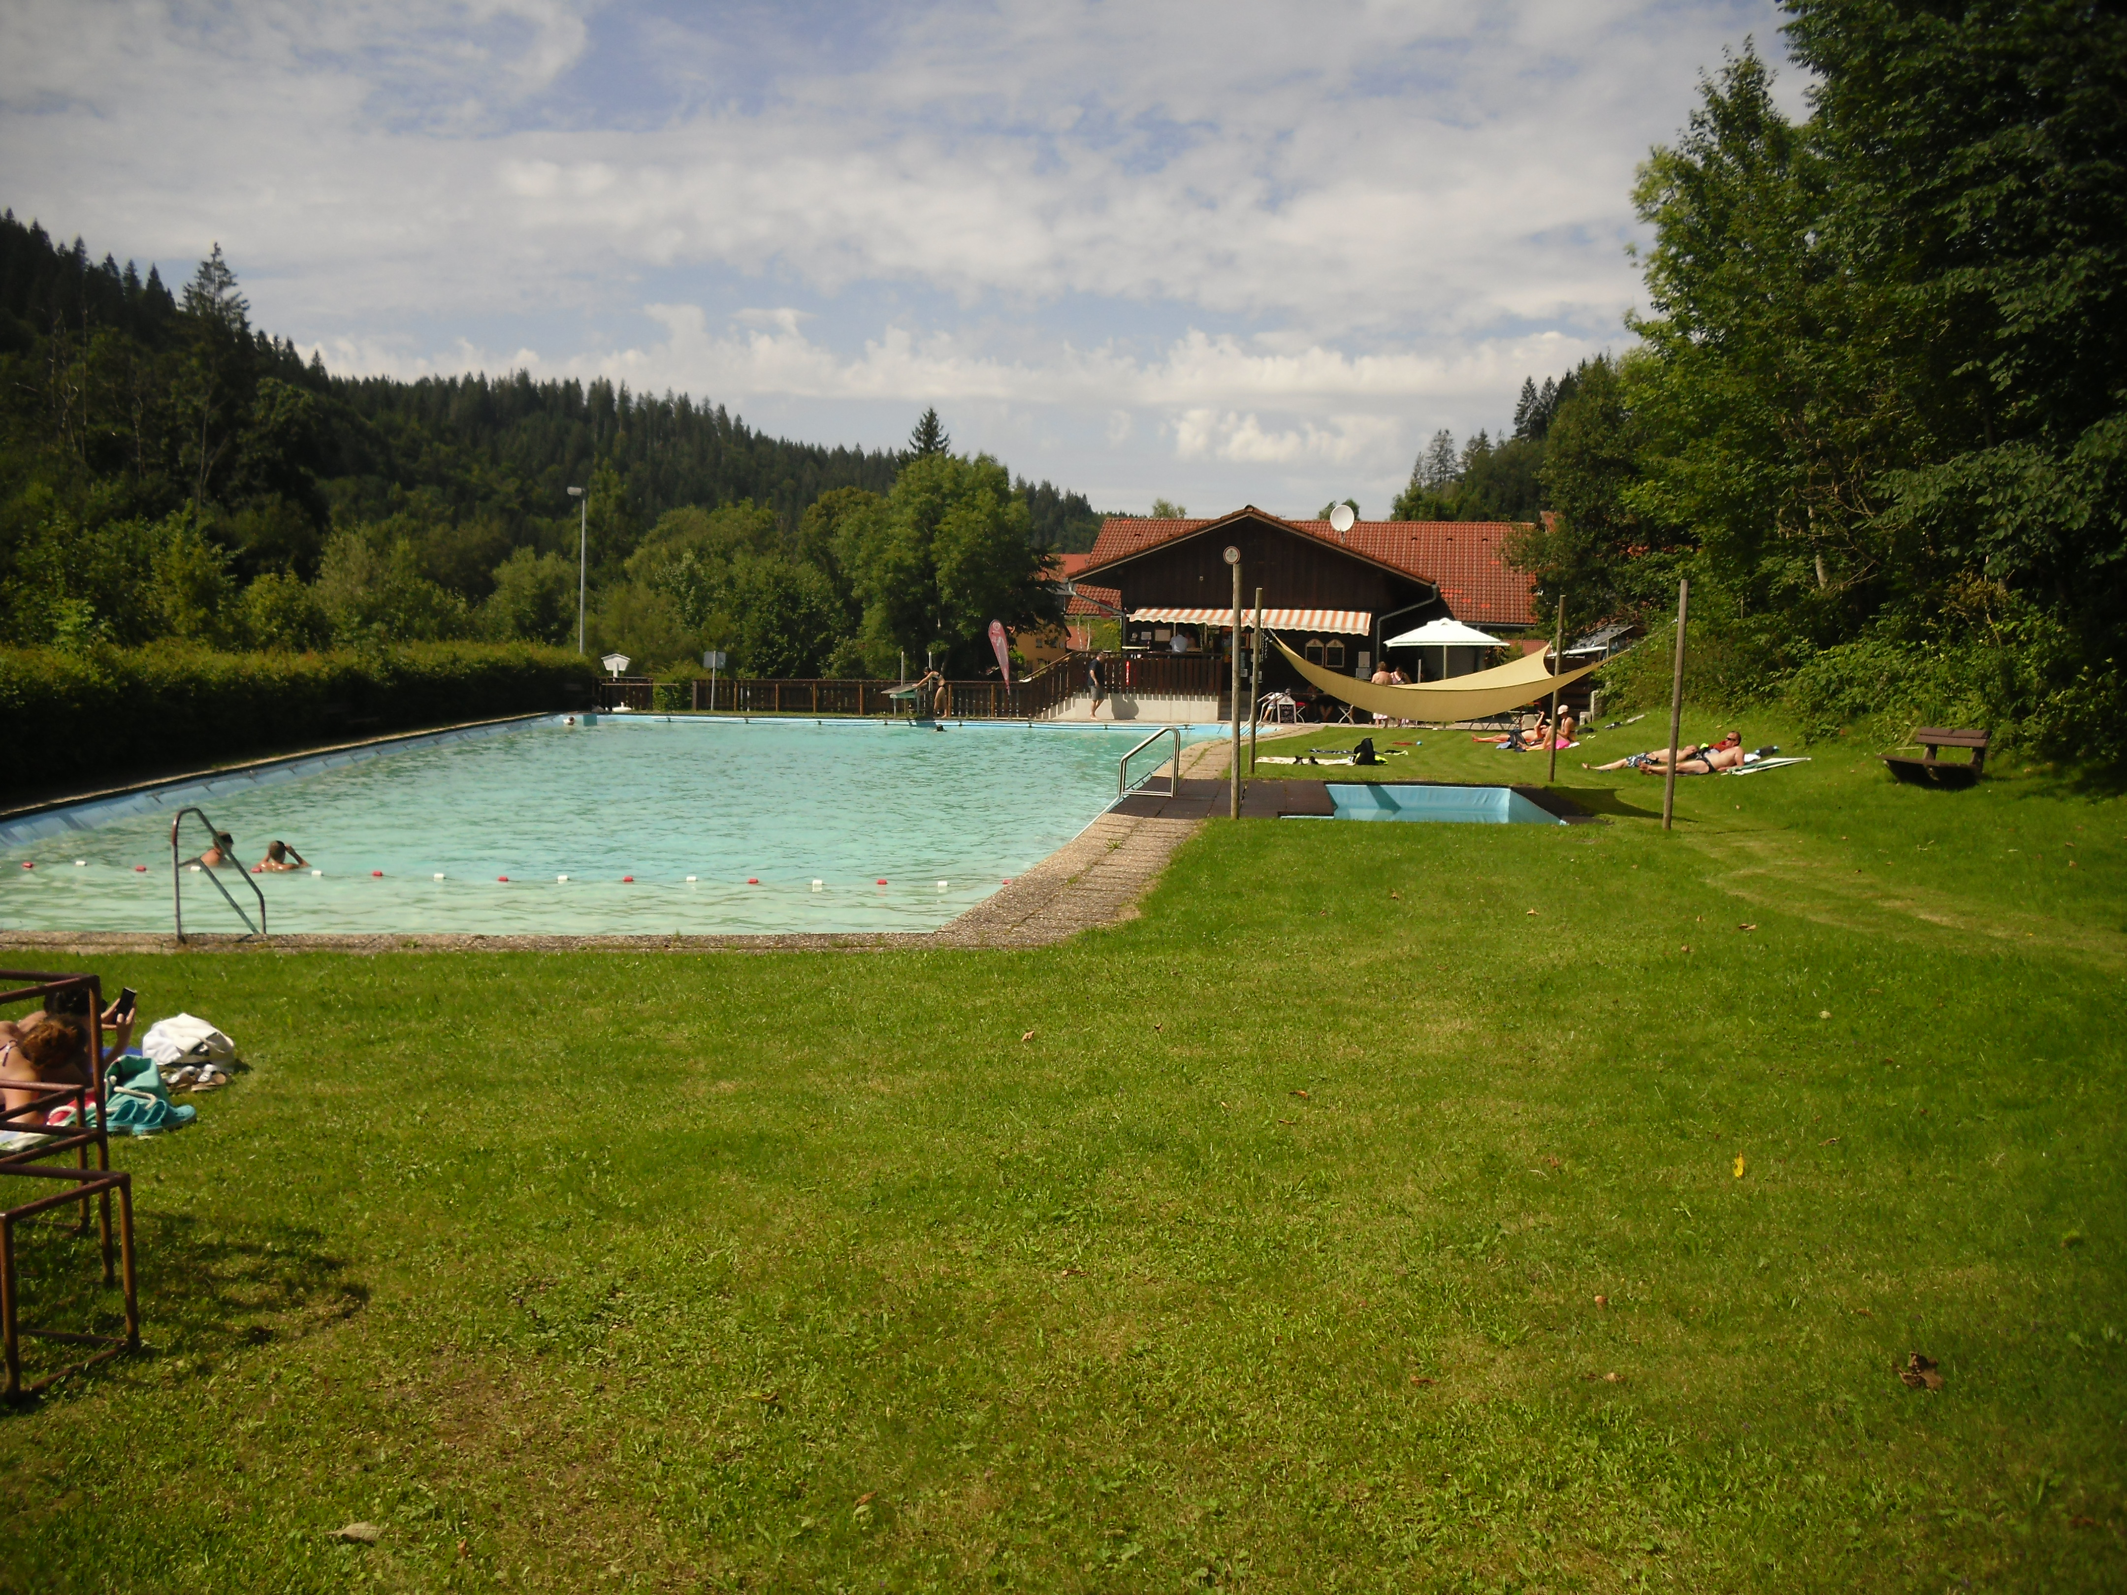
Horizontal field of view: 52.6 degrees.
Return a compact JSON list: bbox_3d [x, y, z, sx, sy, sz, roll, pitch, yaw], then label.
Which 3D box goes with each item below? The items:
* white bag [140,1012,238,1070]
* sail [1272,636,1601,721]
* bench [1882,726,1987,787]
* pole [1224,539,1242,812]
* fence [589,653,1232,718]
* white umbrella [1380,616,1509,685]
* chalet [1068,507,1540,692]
[{"bbox_3d":[-3.972,1.115,9.763,0.420,0.220,0.320,0,5,-22],"label":"white bag"},{"bbox_3d":[4.937,-1.616,29.252,4.100,1.150,6.000,2,4,6],"label":"sail"},{"bbox_3d":[12.166,-0.545,30.021,1.400,0.800,0.620,5,5,38],"label":"bench"},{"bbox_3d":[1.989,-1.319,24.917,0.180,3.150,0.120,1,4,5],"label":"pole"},{"bbox_3d":[-4.334,-3.045,56.335,17.000,1.750,0.350,2,4,9],"label":"fence"},{"bbox_3d":[9.715,-3.173,54.899,3.150,2.820,3.150,2,4,10],"label":"white umbrella"},{"bbox_3d":[7.114,-5.092,61.581,12.400,5.600,12.300,2,4,10],"label":"chalet"}]

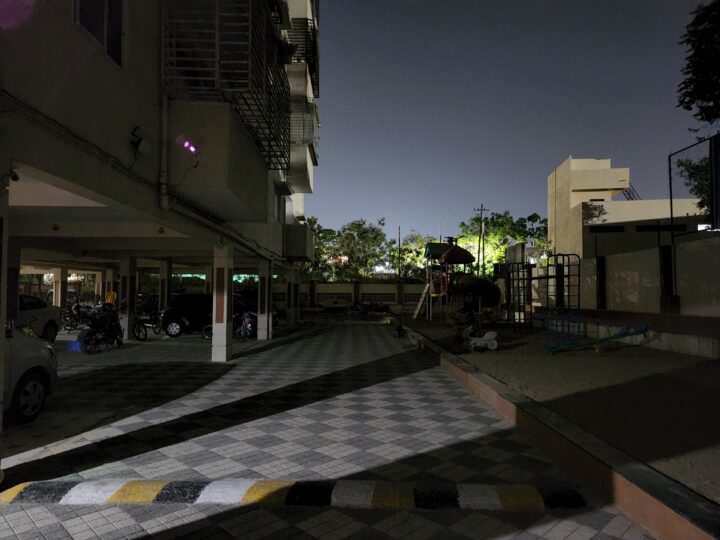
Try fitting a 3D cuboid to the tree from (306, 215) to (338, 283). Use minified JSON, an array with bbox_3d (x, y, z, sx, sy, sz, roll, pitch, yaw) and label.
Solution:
[{"bbox_3d":[-2.922,-0.293,34.806,3.300,7.250,3.300,1,-3,-1],"label":"tree"}]

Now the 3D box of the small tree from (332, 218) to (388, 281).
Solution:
[{"bbox_3d":[0.005,-0.207,34.809,4.200,7.130,4.200,1,-3,-1],"label":"small tree"}]

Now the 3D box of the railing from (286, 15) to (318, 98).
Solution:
[{"bbox_3d":[-2.203,-8.518,19.264,0.950,1.750,2.700,0,-3,-1],"label":"railing"}]

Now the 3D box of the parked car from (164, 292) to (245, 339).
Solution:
[{"bbox_3d":[-4.997,1.582,17.031,3.700,1.500,1.660,1,-3,-1],"label":"parked car"}]

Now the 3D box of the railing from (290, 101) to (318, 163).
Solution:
[{"bbox_3d":[-2.203,-5.392,19.091,0.950,1.600,2.700,0,-3,-1],"label":"railing"}]

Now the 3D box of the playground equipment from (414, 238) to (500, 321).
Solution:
[{"bbox_3d":[4.763,0.696,24.688,4.300,4.000,3.000,0,-3,-1],"label":"playground equipment"}]

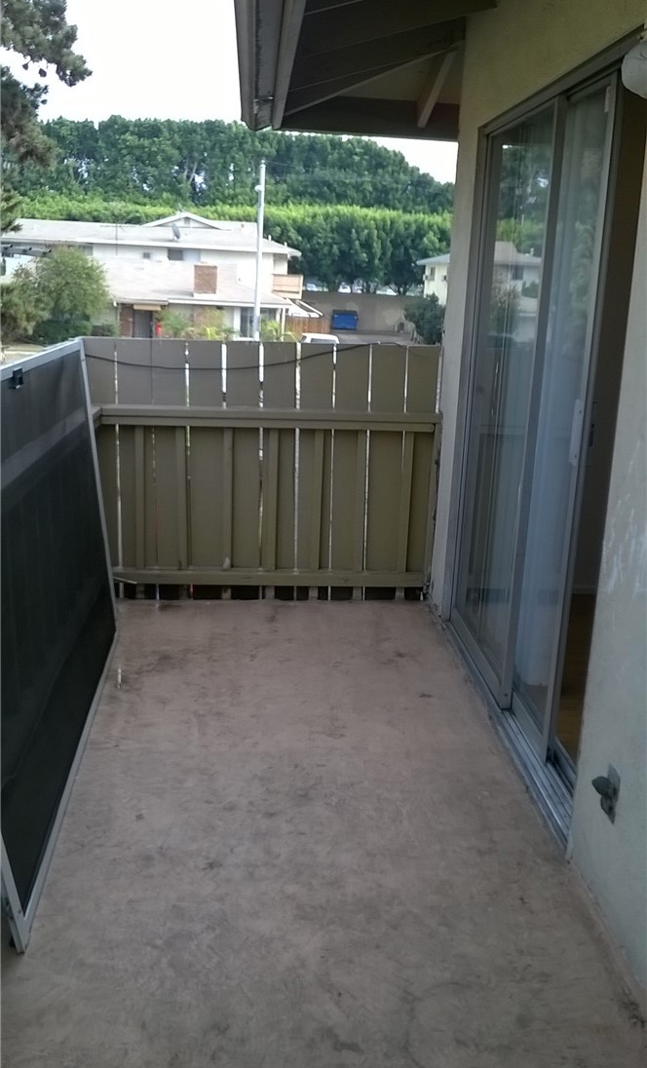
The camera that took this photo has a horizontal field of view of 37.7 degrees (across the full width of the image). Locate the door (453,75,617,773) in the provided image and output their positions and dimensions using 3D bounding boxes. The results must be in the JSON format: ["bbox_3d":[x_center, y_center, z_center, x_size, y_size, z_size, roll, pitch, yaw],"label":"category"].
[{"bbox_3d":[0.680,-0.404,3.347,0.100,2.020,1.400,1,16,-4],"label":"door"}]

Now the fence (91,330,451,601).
[{"bbox_3d":[-0.288,-0.274,4.365,1.622,1.203,0.120,1,16,-4],"label":"fence"}]

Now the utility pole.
[{"bbox_3d":[-2.321,-8.852,32.748,0.380,7.700,0.280,2,16,-5],"label":"utility pole"}]

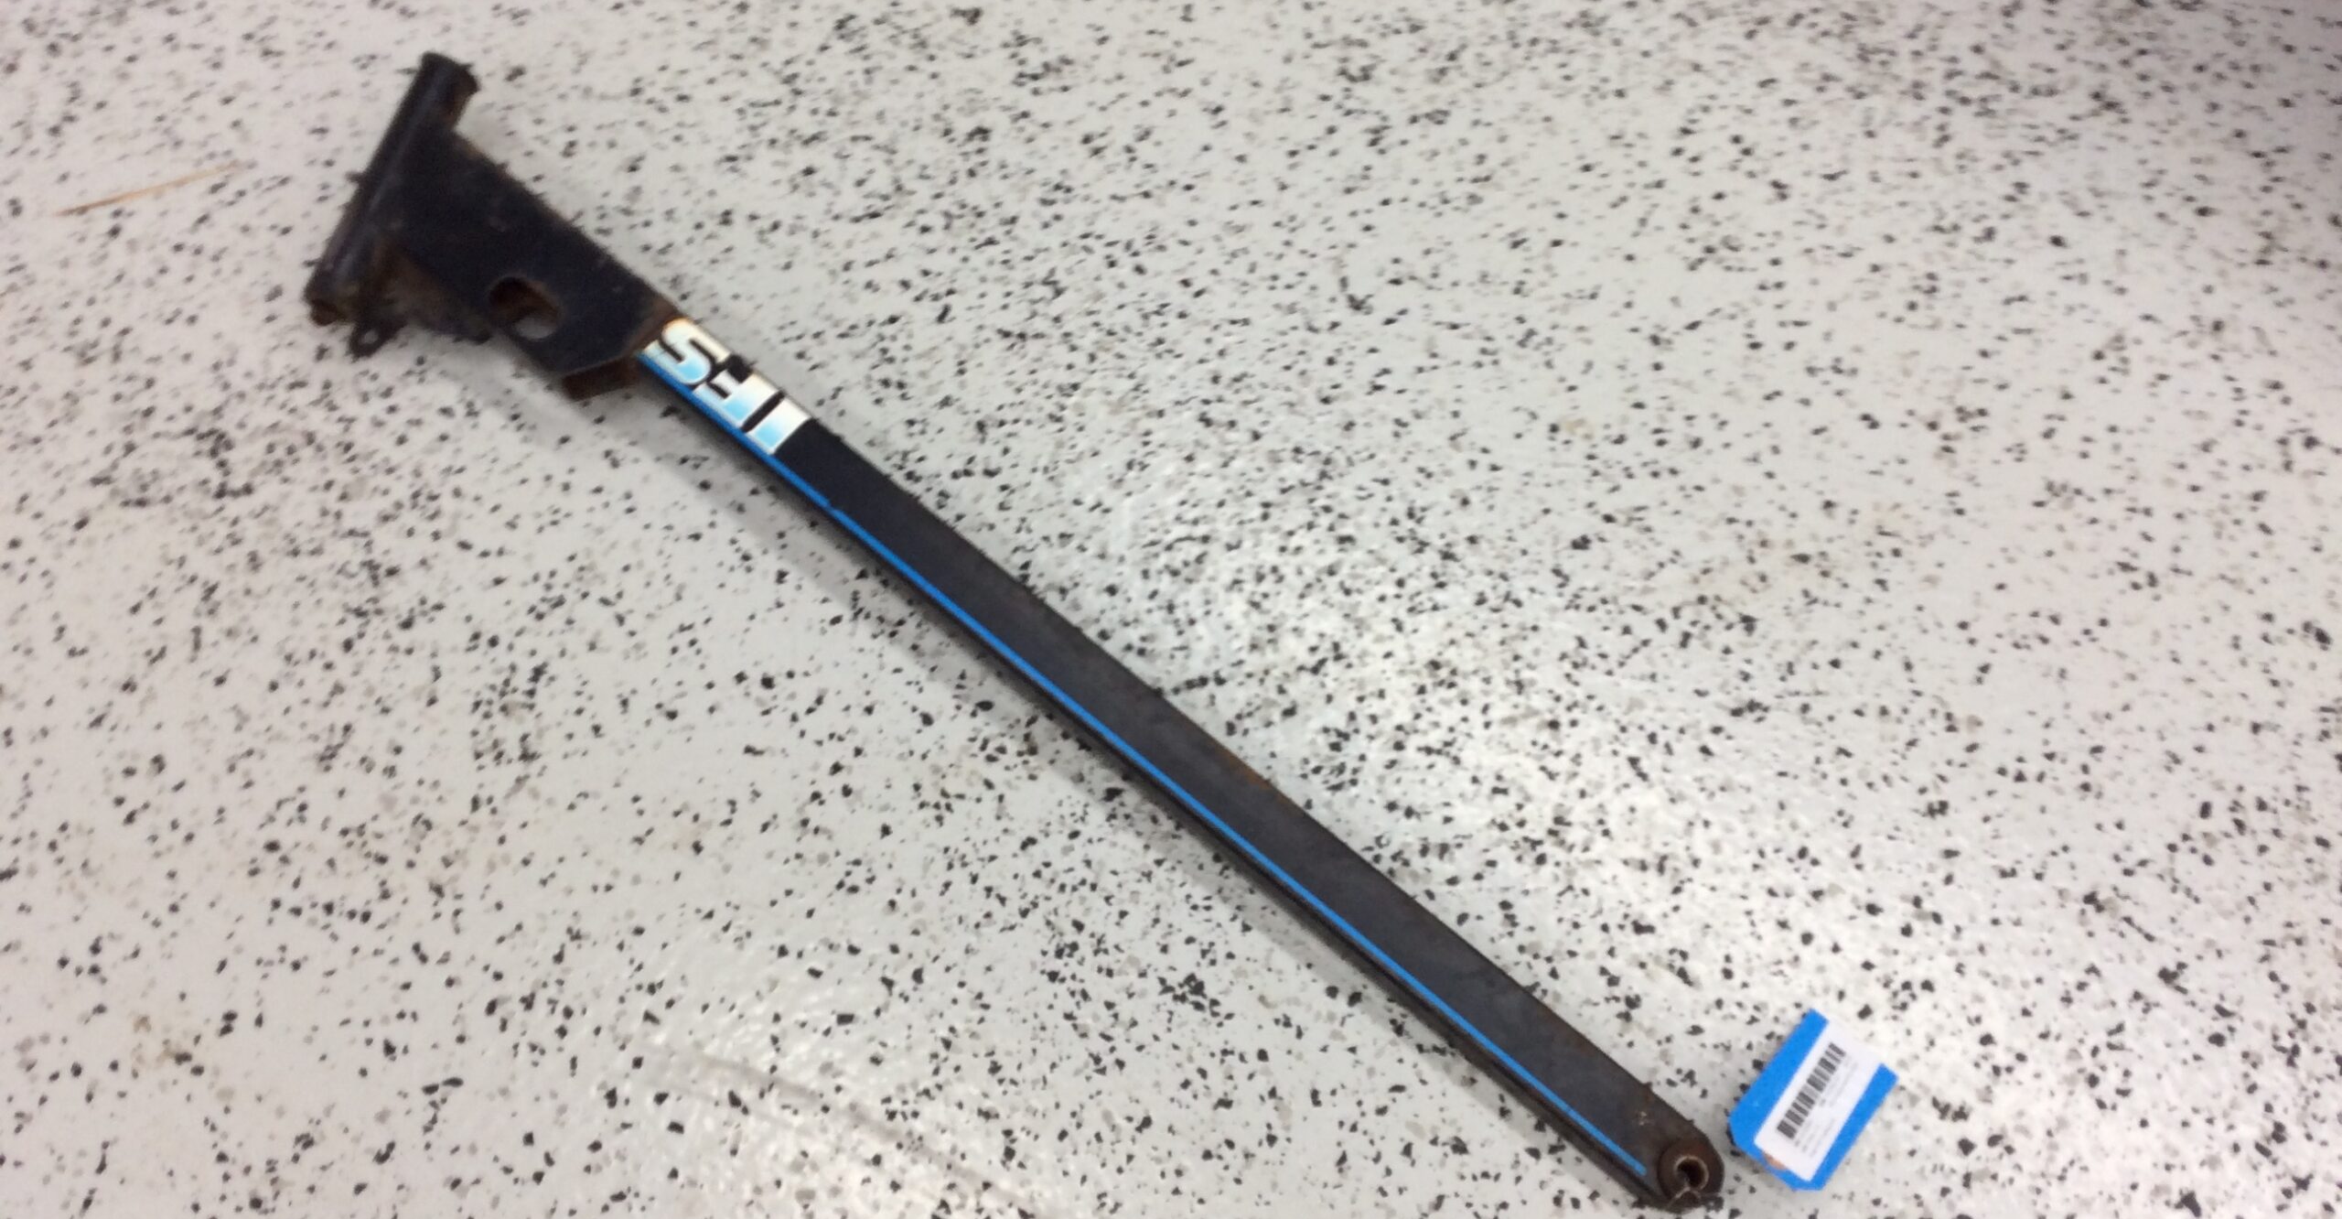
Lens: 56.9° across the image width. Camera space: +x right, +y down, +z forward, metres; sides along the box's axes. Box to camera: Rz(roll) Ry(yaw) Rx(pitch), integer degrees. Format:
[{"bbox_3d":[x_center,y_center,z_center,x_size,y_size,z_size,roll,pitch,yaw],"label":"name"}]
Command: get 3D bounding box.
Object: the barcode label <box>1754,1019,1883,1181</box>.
[{"bbox_3d":[0.252,0.191,0.841,0.025,0.001,0.056,35,73,10],"label":"barcode label"}]

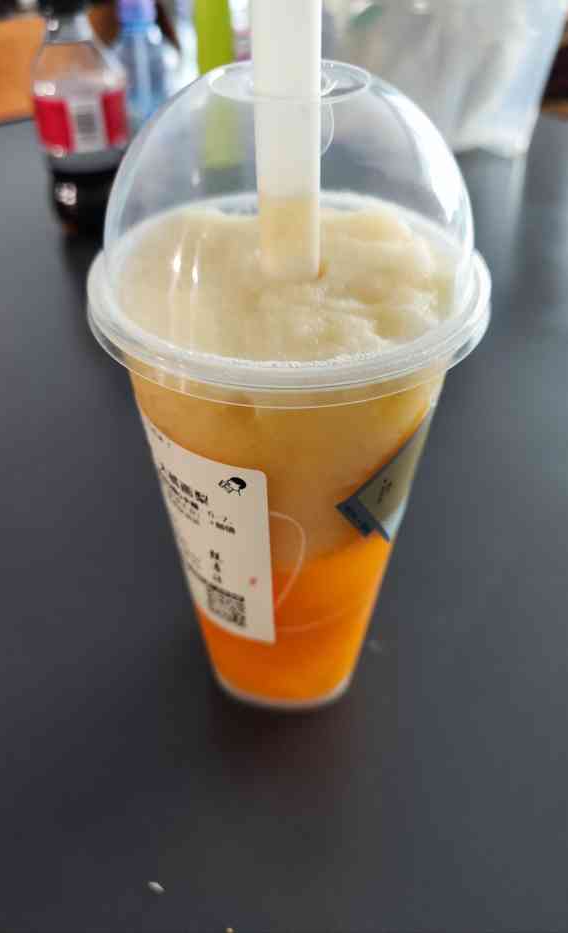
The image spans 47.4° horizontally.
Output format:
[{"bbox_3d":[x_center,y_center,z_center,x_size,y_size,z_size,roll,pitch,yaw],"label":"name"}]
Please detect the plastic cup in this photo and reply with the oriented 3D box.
[{"bbox_3d":[0.001,-0.004,0.196,0.095,0.199,0.095,0,44,0],"label":"plastic cup"}]

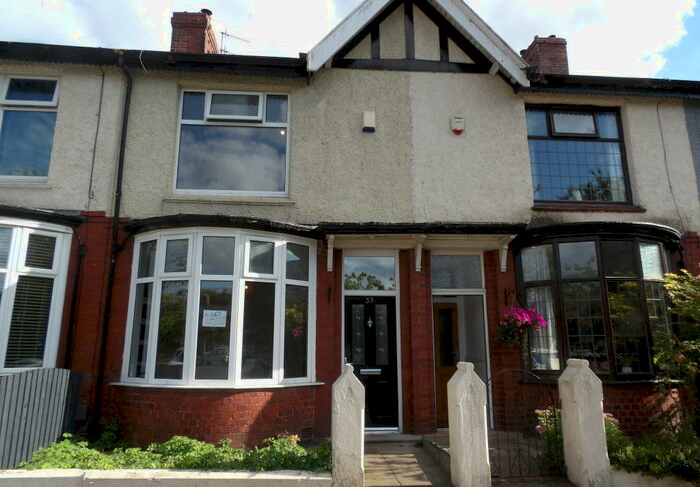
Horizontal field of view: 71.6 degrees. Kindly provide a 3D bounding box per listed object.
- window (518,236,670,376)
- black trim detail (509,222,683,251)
[{"bbox_3d":[3.930,0.962,7.294,2.644,2.060,0.758,1,-12,-4],"label":"window"},{"bbox_3d":[3.921,-0.108,7.432,2.690,0.230,0.900,1,-12,-6],"label":"black trim detail"}]

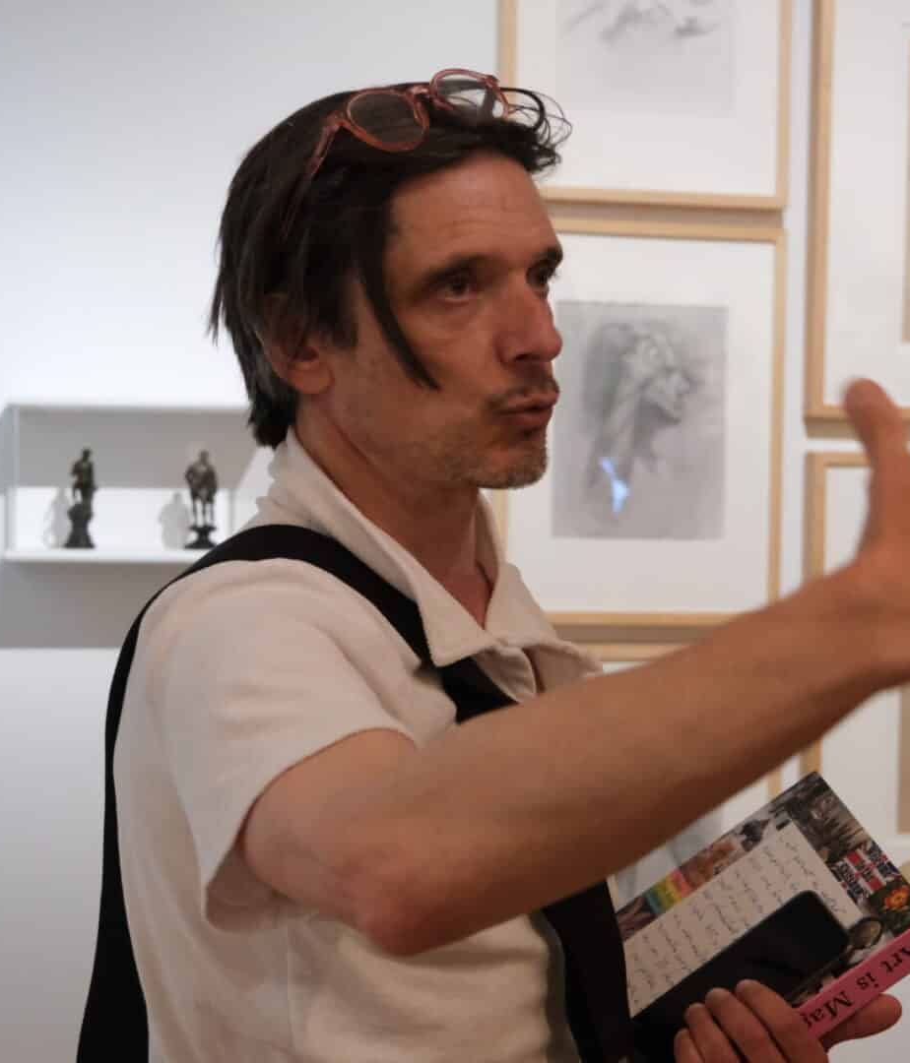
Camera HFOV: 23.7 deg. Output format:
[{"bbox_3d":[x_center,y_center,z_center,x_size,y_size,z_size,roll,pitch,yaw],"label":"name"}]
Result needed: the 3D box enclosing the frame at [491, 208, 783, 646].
[{"bbox_3d":[0.255,-0.147,2.997,0.403,0.551,0.035,1,2,-12],"label":"frame"}]

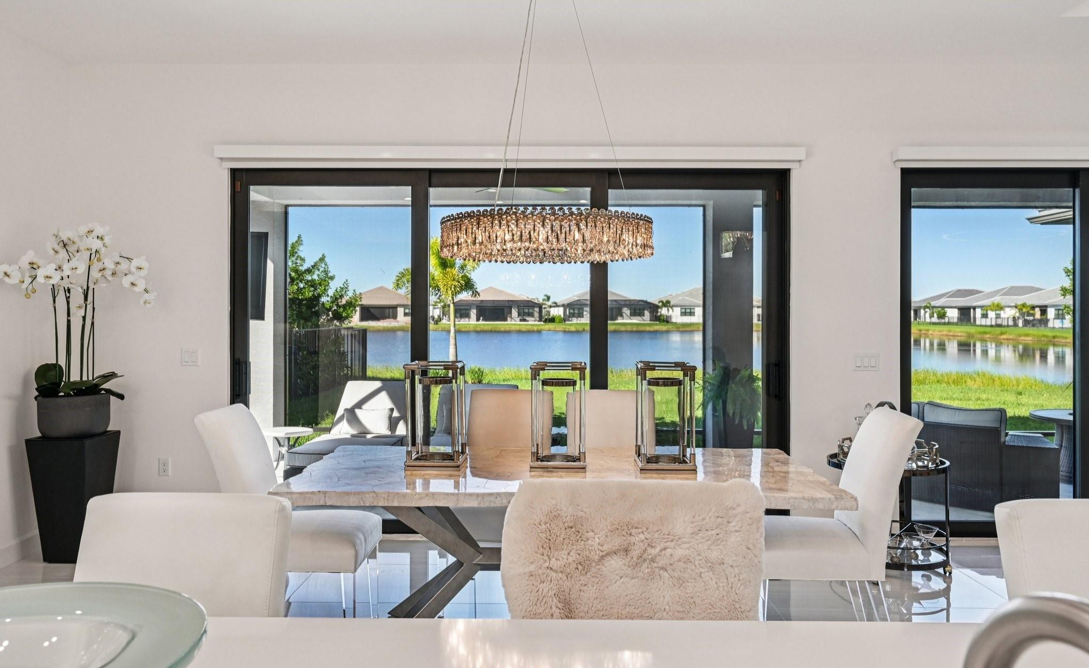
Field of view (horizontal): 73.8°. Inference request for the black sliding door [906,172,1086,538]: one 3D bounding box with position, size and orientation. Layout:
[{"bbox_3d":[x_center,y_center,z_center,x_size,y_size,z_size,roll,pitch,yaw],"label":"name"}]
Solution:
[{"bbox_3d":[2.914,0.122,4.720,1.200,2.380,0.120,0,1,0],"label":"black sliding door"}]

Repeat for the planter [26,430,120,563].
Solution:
[{"bbox_3d":[-2.845,0.982,4.403,0.340,0.740,0.340,0,1,0],"label":"planter"}]

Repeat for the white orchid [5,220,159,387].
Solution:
[{"bbox_3d":[-2.740,-0.125,4.278,0.860,0.980,0.470,0,1,0],"label":"white orchid"}]

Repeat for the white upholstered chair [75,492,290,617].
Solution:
[{"bbox_3d":[-0.880,0.910,1.586,0.480,1.010,0.620,0,1,0],"label":"white upholstered chair"}]

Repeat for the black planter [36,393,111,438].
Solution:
[{"bbox_3d":[-2.828,0.481,4.360,0.370,0.235,0.370,0,1,0],"label":"black planter"}]

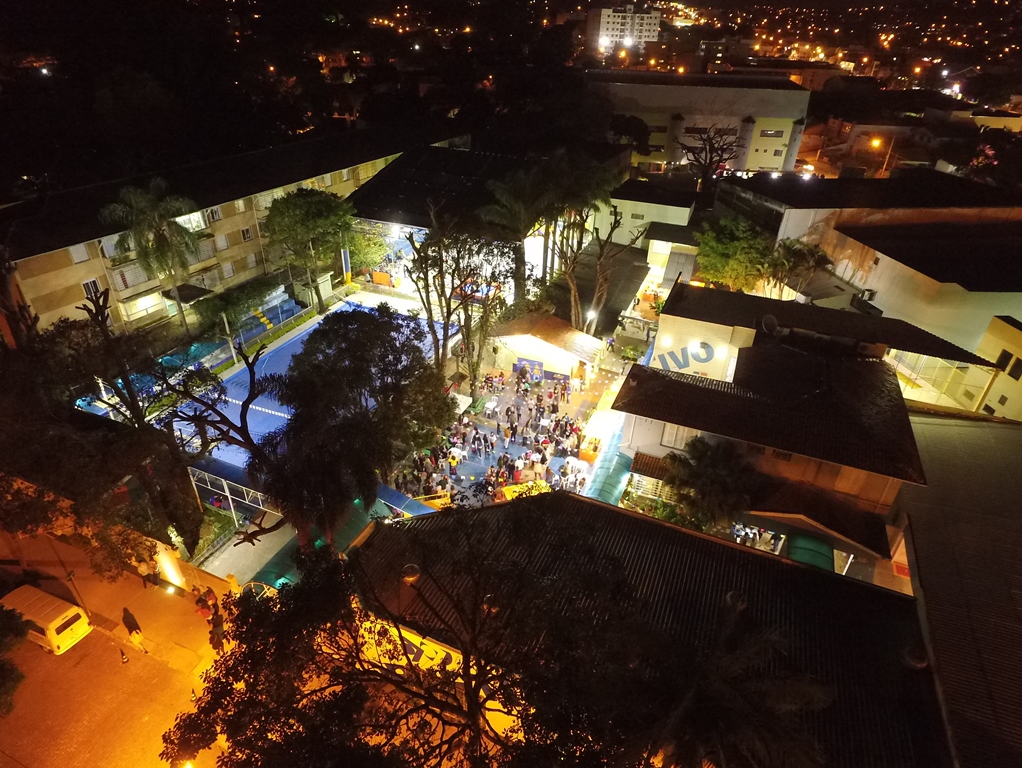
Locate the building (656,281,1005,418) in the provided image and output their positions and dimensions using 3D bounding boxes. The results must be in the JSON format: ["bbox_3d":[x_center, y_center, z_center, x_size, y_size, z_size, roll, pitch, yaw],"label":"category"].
[{"bbox_3d":[22.971,-2.319,45.968,22.000,7.700,7.800,13,31,19],"label":"building"}]

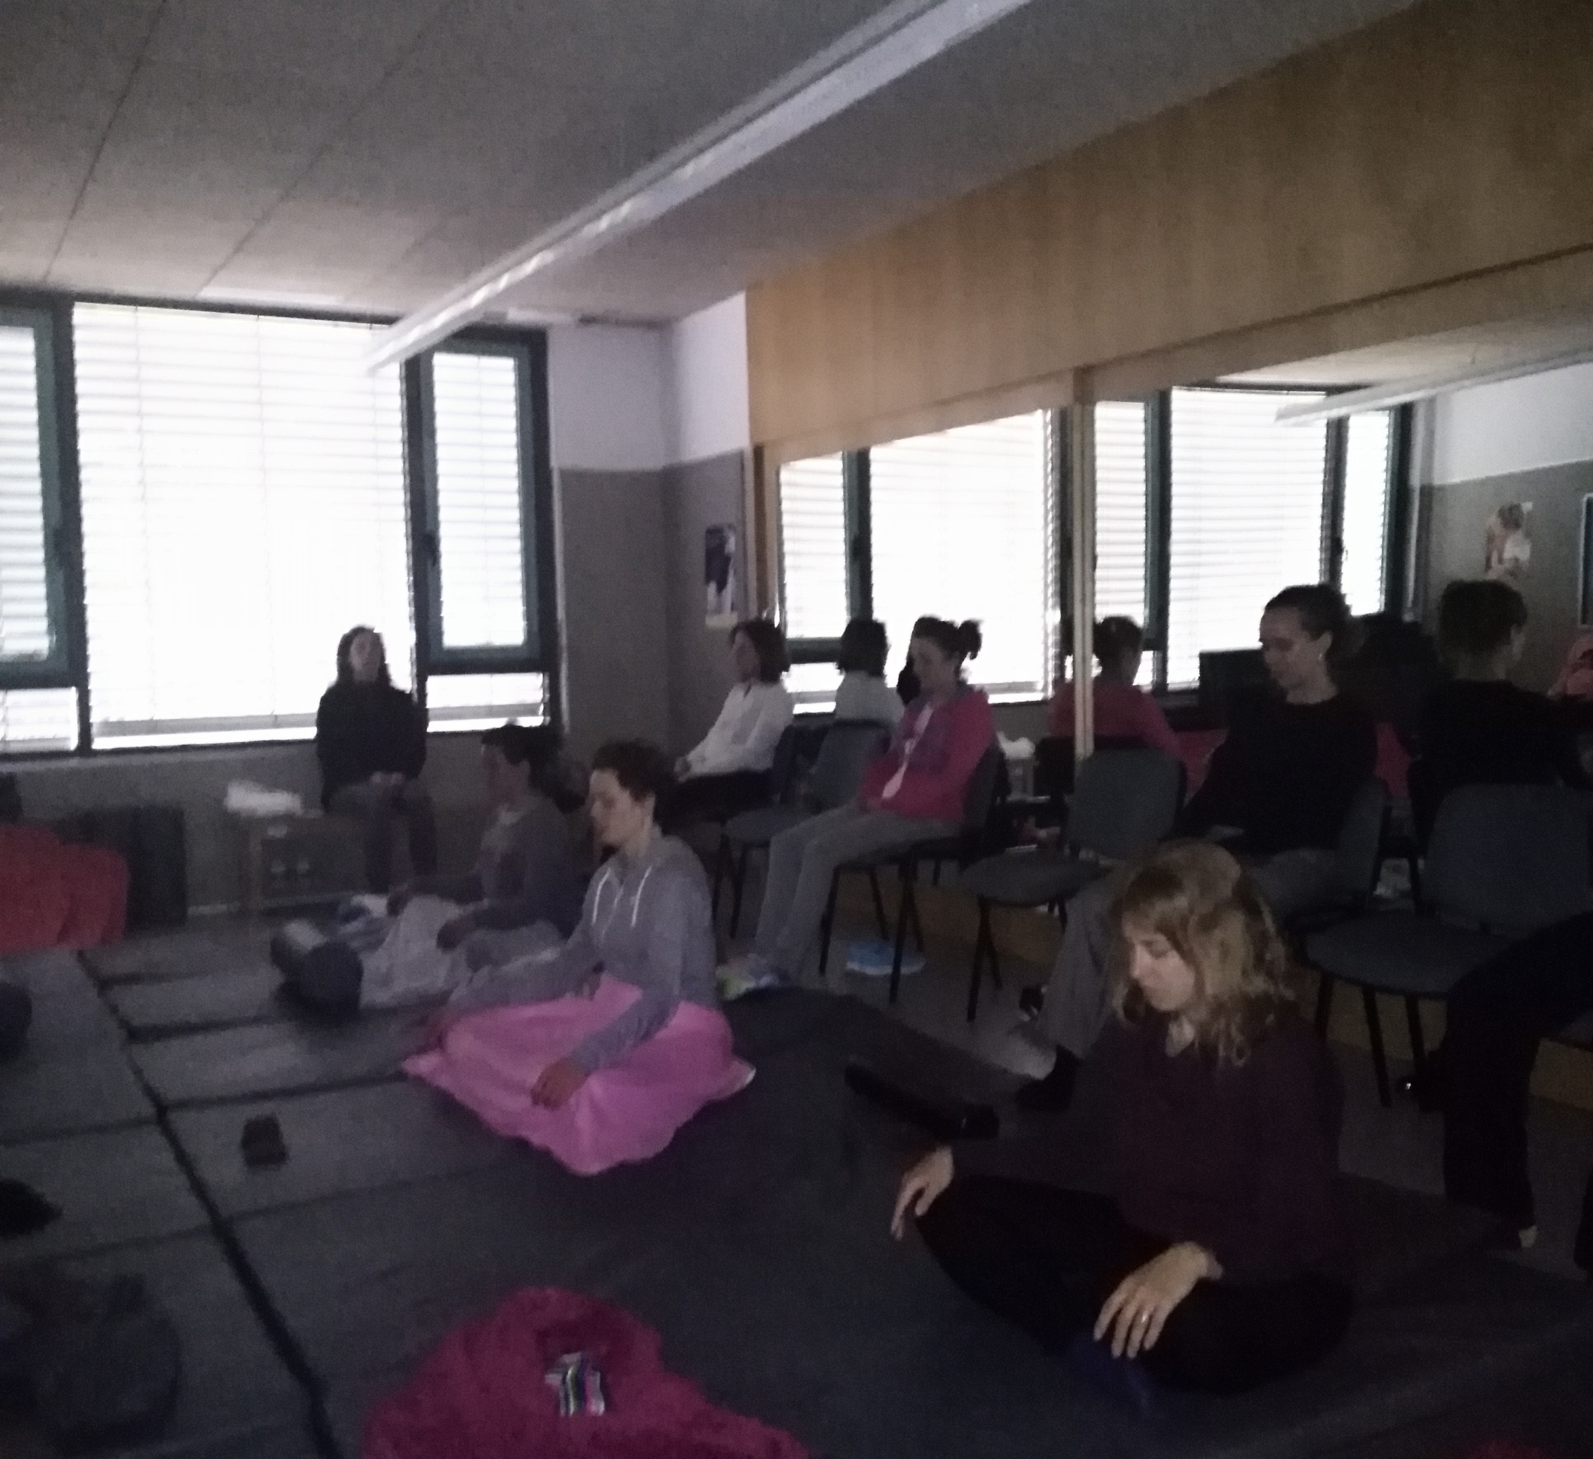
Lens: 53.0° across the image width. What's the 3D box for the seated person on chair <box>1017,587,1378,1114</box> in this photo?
[{"bbox_3d":[1.080,0.294,4.086,0.960,1.318,0.550,-3,4,-24],"label":"seated person on chair"}]

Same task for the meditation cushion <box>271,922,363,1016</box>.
[{"bbox_3d":[-1.668,0.810,5.564,0.220,0.210,0.550,-3,4,-29],"label":"meditation cushion"}]

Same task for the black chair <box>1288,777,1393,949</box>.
[{"bbox_3d":[1.240,0.561,4.314,0.550,0.840,0.540,-3,4,-29],"label":"black chair"}]

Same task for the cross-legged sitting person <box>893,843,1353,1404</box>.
[{"bbox_3d":[0.574,0.598,2.656,0.670,0.810,0.650,-3,4,-33],"label":"cross-legged sitting person"}]

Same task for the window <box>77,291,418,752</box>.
[{"bbox_3d":[-2.576,-0.947,7.603,1.497,2.008,0.100,-3,4,-29],"label":"window"}]

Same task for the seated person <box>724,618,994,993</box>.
[{"bbox_3d":[0.229,0.265,5.625,1.030,1.300,0.480,-3,4,-29],"label":"seated person"}]

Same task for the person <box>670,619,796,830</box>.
[{"bbox_3d":[-0.435,0.189,7.039,0.950,1.290,0.480,-3,4,-29],"label":"person"}]

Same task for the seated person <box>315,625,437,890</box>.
[{"bbox_3d":[-1.855,0.163,7.369,0.560,1.266,0.820,-3,4,-29],"label":"seated person"}]

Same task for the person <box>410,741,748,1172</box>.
[{"bbox_3d":[-0.492,0.488,4.011,0.760,0.895,0.880,-3,4,-30],"label":"person"}]

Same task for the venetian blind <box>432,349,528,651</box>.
[{"bbox_3d":[-1.603,-1.165,8.141,0.438,1.524,0.070,-3,4,-29],"label":"venetian blind"}]

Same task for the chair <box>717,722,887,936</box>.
[{"bbox_3d":[0.026,0.437,6.485,0.550,0.850,0.540,-3,4,-29],"label":"chair"}]

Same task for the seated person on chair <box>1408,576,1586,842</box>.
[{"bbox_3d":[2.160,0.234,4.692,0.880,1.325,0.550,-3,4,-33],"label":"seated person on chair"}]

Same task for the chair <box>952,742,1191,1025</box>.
[{"bbox_3d":[0.876,0.521,5.026,0.550,0.840,0.540,-3,4,-29],"label":"chair"}]

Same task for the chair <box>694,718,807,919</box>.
[{"bbox_3d":[-0.306,0.391,6.871,0.570,0.820,0.530,-3,4,-29],"label":"chair"}]

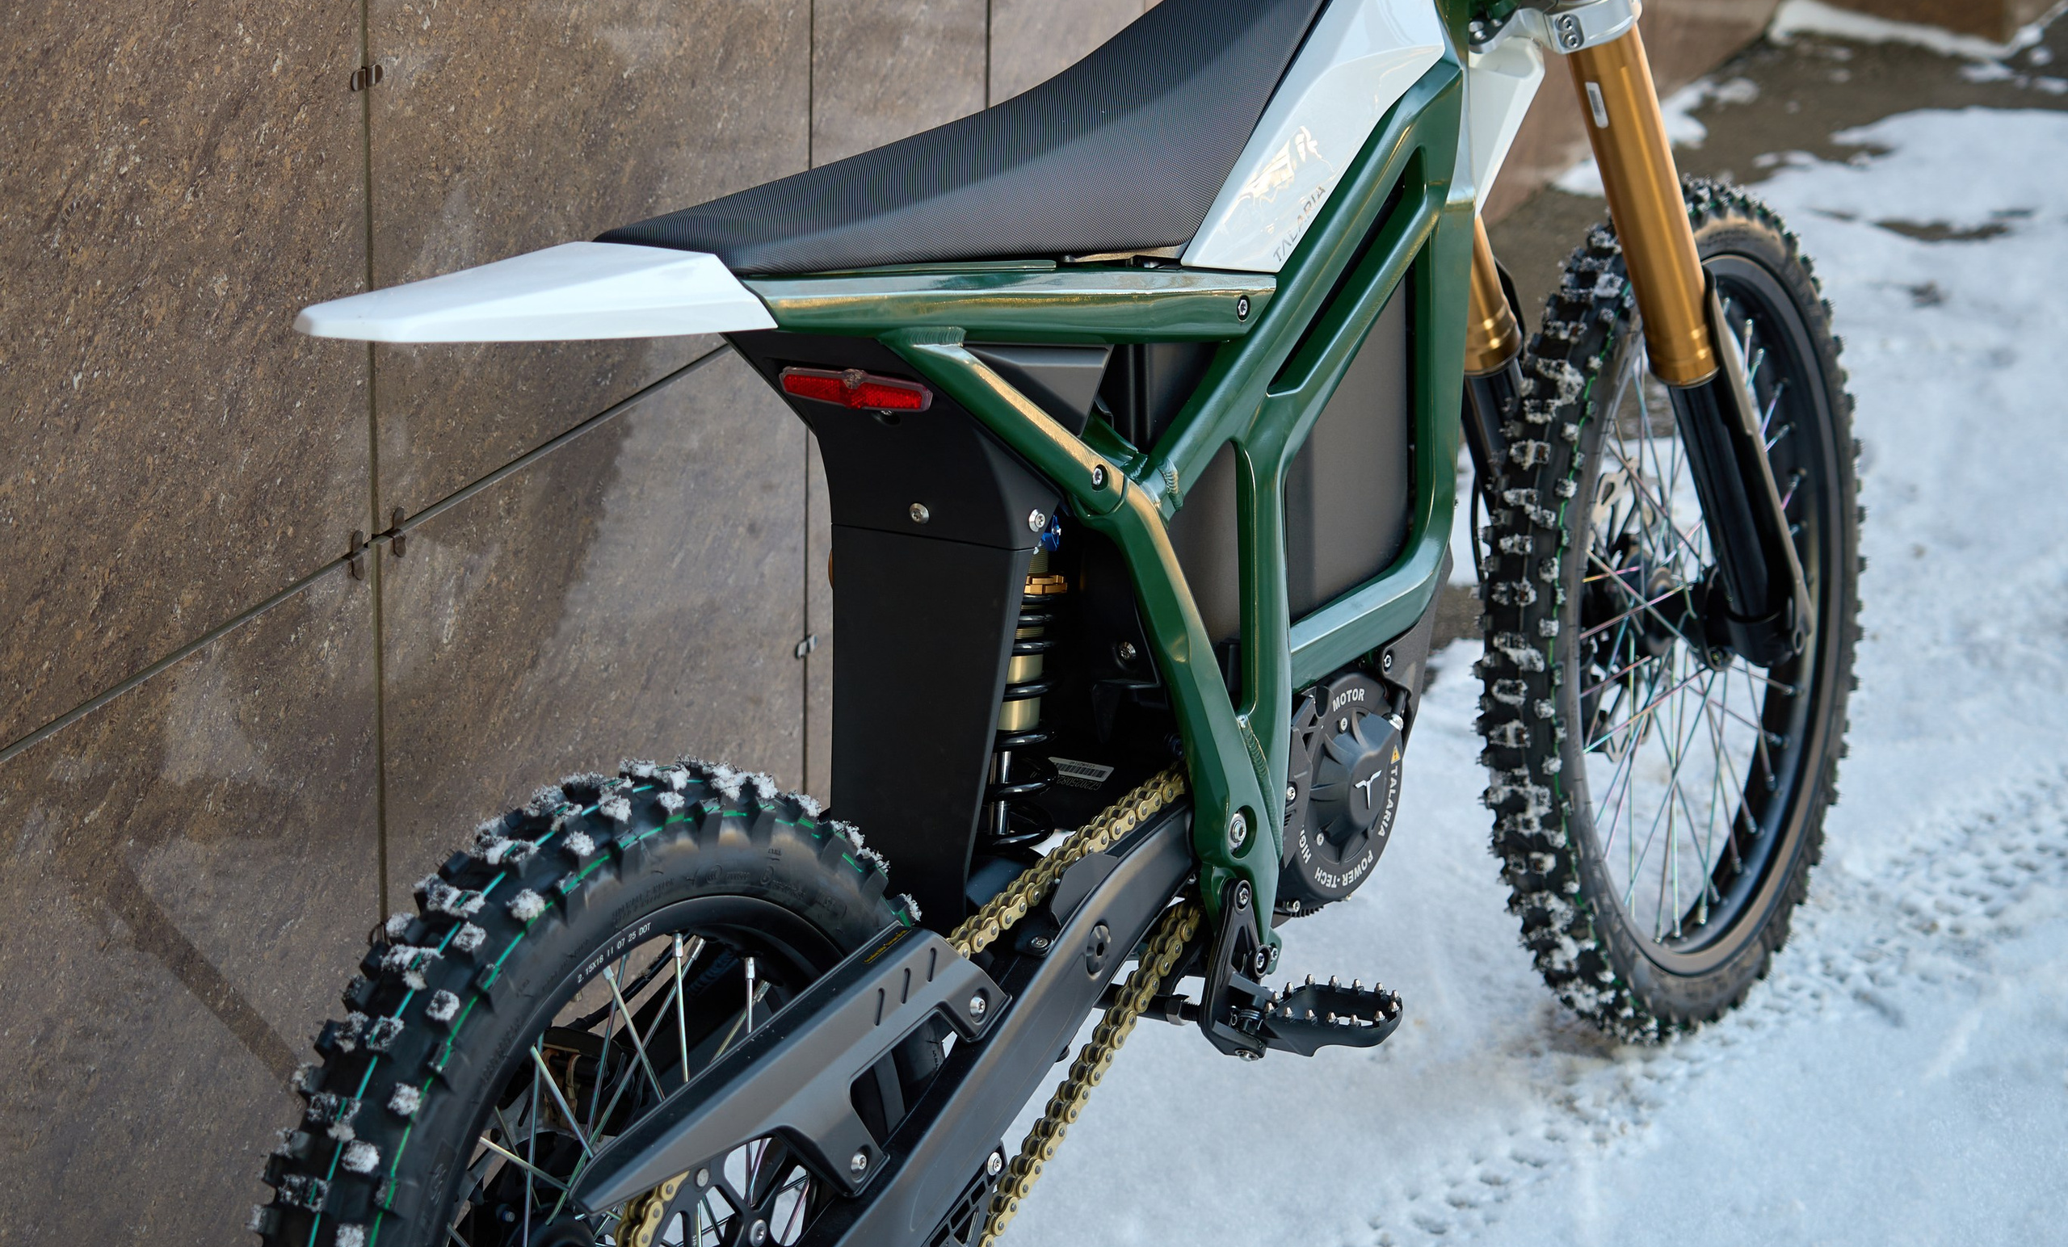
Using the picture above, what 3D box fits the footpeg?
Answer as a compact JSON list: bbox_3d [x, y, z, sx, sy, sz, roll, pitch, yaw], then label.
[{"bbox_3d":[0.186,0.248,3.200,0.102,0.035,0.053,9,21,33],"label":"footpeg"}]

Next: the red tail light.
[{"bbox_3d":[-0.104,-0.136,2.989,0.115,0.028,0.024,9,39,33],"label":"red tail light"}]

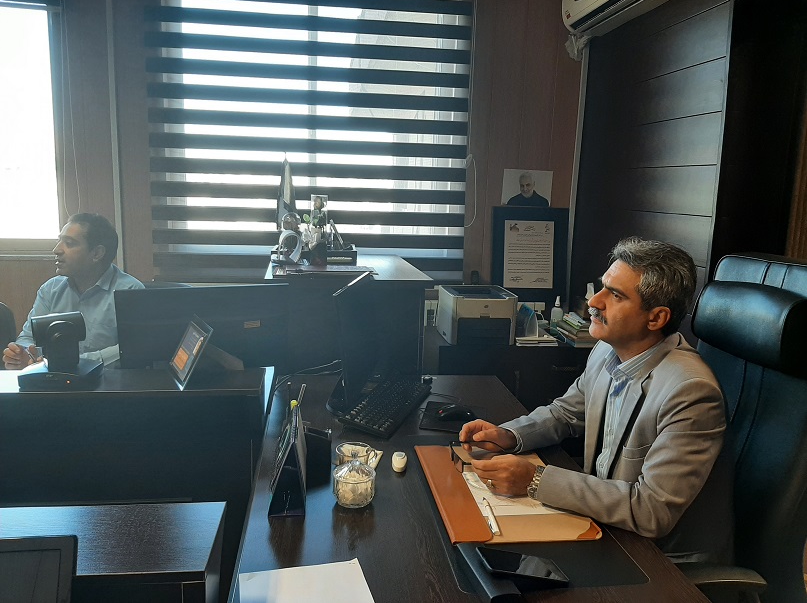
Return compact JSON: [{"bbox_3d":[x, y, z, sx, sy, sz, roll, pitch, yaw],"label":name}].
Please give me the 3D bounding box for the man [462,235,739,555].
[{"bbox_3d":[0.427,0.512,1.483,0.670,1.330,0.560,-2,11,-18],"label":"man"}]

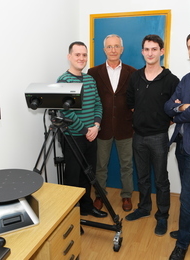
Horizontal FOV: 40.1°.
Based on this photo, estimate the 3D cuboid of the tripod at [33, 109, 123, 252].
[{"bbox_3d":[-0.183,0.415,2.179,0.800,1.180,0.880,4,14,19],"label":"tripod"}]

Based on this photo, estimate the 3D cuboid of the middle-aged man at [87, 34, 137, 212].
[{"bbox_3d":[0.206,-0.030,2.700,0.560,1.800,0.340,1,14,6],"label":"middle-aged man"}]

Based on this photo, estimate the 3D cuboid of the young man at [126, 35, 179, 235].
[{"bbox_3d":[0.558,0.055,2.401,0.530,1.770,0.380,7,15,28],"label":"young man"}]

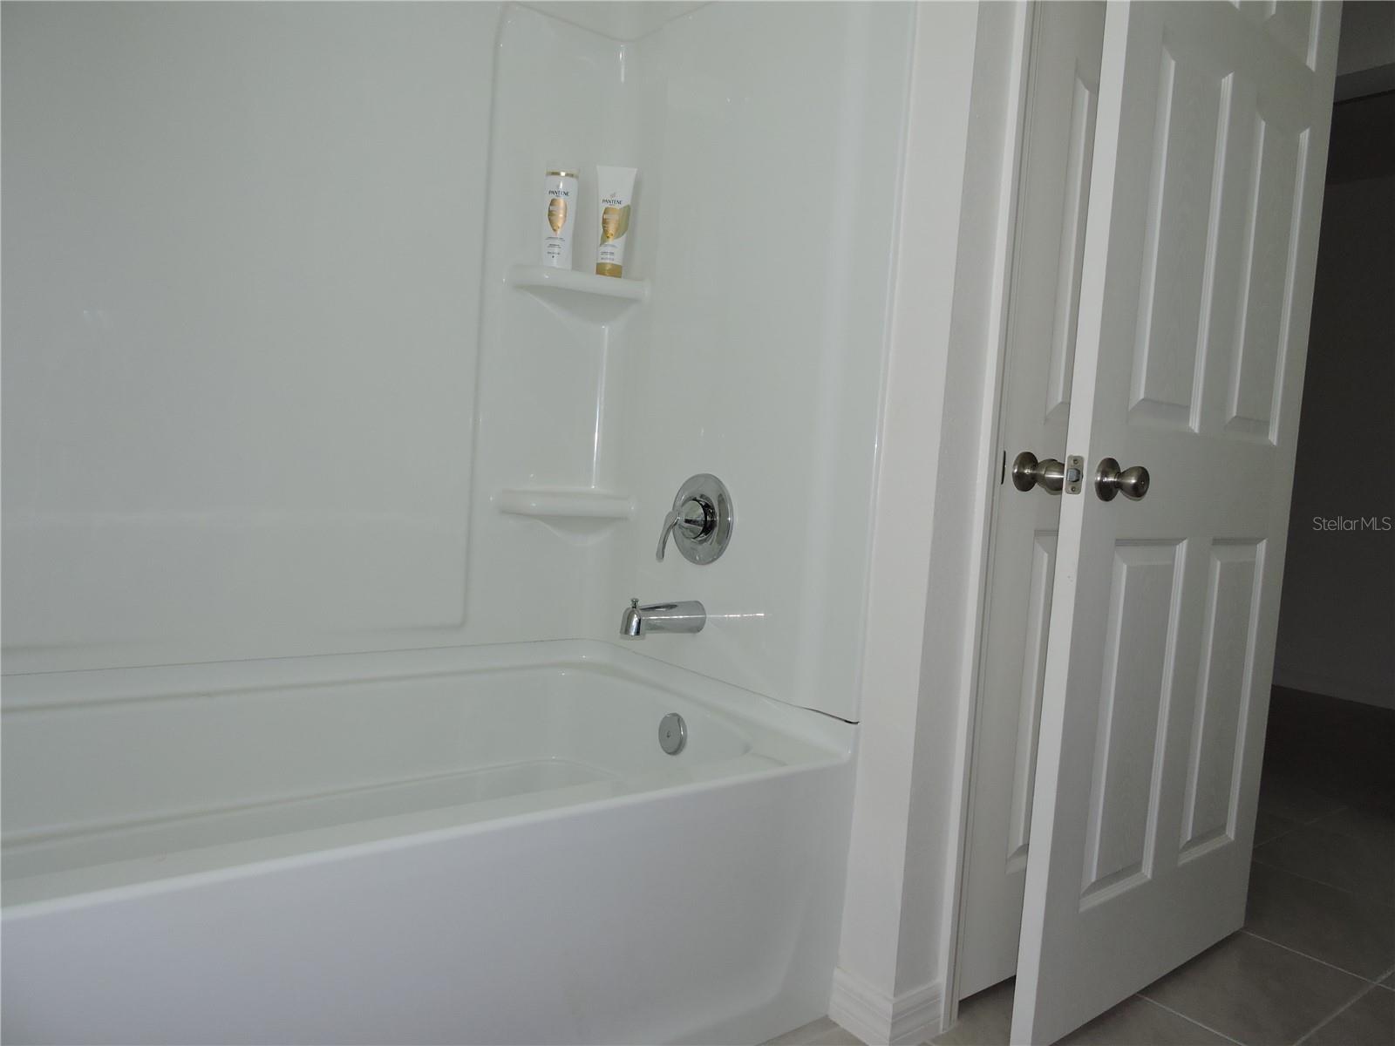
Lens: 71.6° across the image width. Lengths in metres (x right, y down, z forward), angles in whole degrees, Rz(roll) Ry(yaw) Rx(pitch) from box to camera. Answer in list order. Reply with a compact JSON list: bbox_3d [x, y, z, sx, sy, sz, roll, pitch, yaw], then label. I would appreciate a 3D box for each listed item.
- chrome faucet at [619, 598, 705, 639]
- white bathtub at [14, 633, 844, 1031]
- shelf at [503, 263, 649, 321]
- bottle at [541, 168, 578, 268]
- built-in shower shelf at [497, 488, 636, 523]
[{"bbox_3d":[-0.065,0.177,1.812,0.162,0.074,0.058,2,4,-39],"label":"chrome faucet"},{"bbox_3d":[-0.615,0.512,1.396,1.524,0.482,0.812,2,4,-39],"label":"white bathtub"},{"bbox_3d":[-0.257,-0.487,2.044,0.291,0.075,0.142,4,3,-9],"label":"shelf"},{"bbox_3d":[-0.283,-0.620,1.981,0.065,0.203,0.041,4,3,4],"label":"bottle"},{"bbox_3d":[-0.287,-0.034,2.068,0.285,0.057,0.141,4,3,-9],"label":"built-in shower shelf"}]

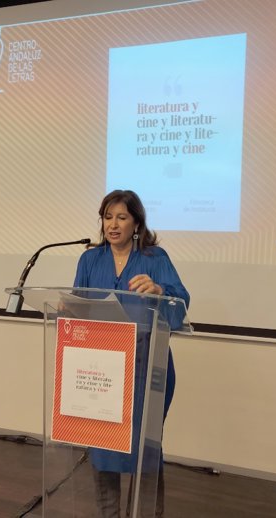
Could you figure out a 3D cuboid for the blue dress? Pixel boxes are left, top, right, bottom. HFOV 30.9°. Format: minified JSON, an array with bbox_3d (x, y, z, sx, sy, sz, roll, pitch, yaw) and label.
[{"bbox_3d":[-0.026,0.415,2.090,0.460,0.950,0.360,2,1,23],"label":"blue dress"}]

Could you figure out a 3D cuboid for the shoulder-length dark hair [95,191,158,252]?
[{"bbox_3d":[-0.046,-0.153,2.080,0.220,0.260,0.230,2,1,26],"label":"shoulder-length dark hair"}]

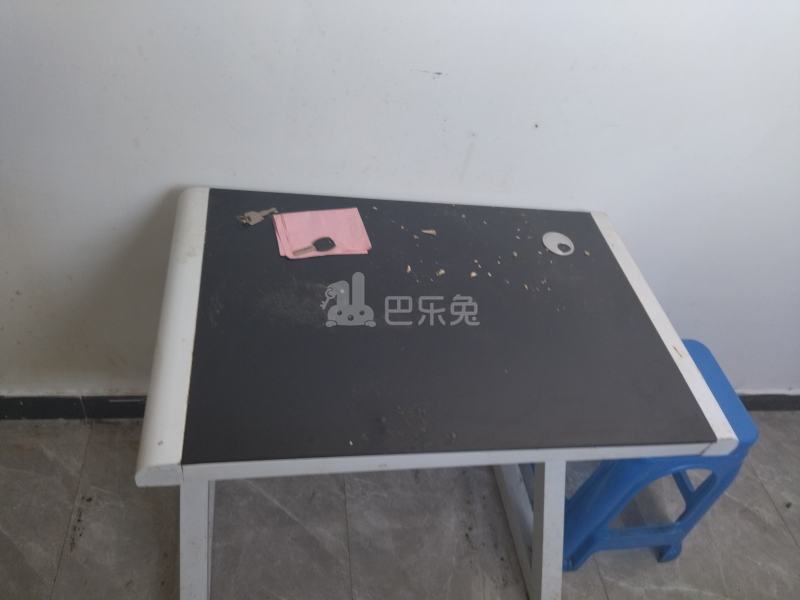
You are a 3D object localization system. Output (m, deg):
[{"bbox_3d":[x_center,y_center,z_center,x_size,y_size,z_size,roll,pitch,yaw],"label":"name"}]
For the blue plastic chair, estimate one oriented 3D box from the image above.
[{"bbox_3d":[0.546,0.351,1.488,0.380,0.465,0.380,2,47,-13],"label":"blue plastic chair"}]

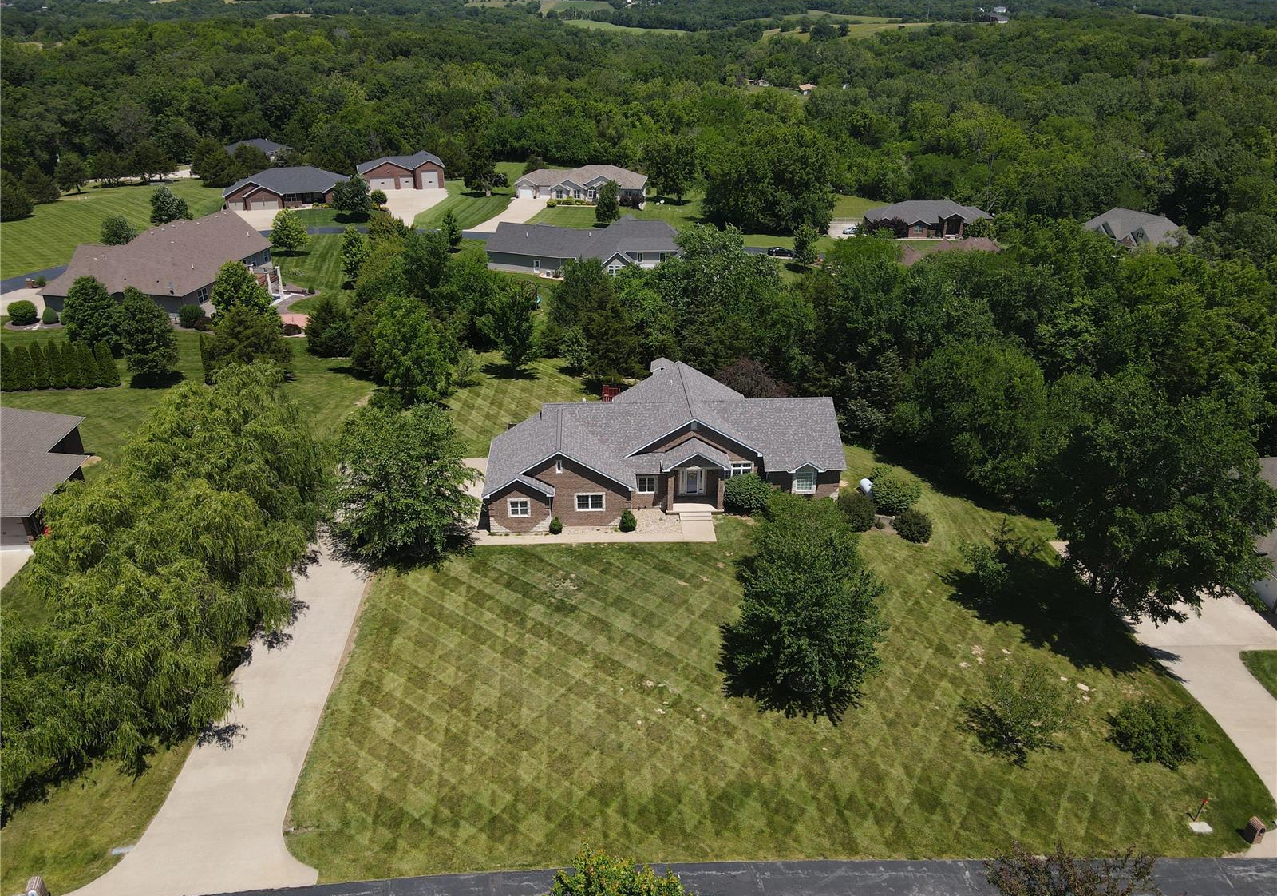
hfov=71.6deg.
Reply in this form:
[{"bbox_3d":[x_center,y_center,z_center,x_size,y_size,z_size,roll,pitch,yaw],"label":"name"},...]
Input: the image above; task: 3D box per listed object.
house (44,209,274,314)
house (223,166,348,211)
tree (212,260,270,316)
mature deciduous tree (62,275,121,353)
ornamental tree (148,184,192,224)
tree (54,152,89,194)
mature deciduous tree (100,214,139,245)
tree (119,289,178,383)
[{"bbox_3d":[-67.350,-26.890,127.180,20.500,7.800,26.500,2,27,4],"label":"house"},{"bbox_3d":[-70.230,-52.980,178.670,23.000,6.800,15.000,-7,28,-13],"label":"house"},{"bbox_3d":[-51.100,-20.310,114.370,7.100,7.900,7.100,0,27,0],"label":"tree"},{"bbox_3d":[-56.661,-13.456,92.184,6.024,9.130,5.904,0,27,0],"label":"mature deciduous tree"},{"bbox_3d":[-85.000,-44.090,161.170,6.800,7.100,6.800,0,27,0],"label":"ornamental tree"},{"bbox_3d":[-119.100,-57.640,186.140,6.000,8.200,6.000,0,27,0],"label":"tree"},{"bbox_3d":[-77.631,-32.068,132.287,5.811,5.900,5.695,0,27,0],"label":"mature deciduous tree"},{"bbox_3d":[-53.100,-12.500,96.450,5.400,10.500,5.400,0,27,0],"label":"tree"}]

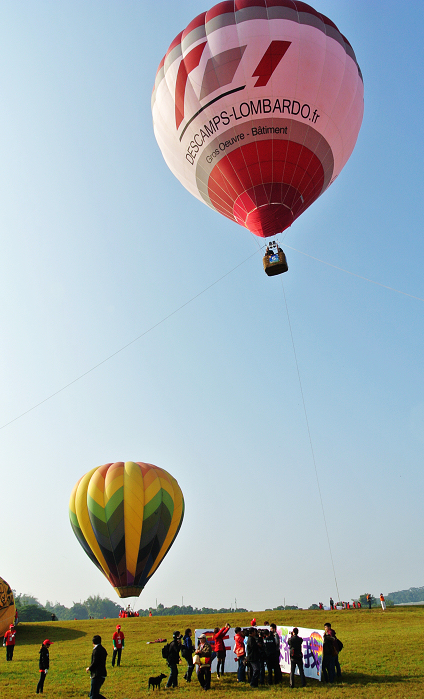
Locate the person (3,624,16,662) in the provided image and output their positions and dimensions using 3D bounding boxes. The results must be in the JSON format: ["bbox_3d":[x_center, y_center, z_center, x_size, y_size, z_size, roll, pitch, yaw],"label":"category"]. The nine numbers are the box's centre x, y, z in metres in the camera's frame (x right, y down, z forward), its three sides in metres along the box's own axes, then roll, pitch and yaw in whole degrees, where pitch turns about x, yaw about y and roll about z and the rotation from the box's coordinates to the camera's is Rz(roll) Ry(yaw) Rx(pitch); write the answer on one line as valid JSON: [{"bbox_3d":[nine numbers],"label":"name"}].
[{"bbox_3d":[-10.396,15.149,27.102,0.560,1.650,0.360,9,-28,-20],"label":"person"}]

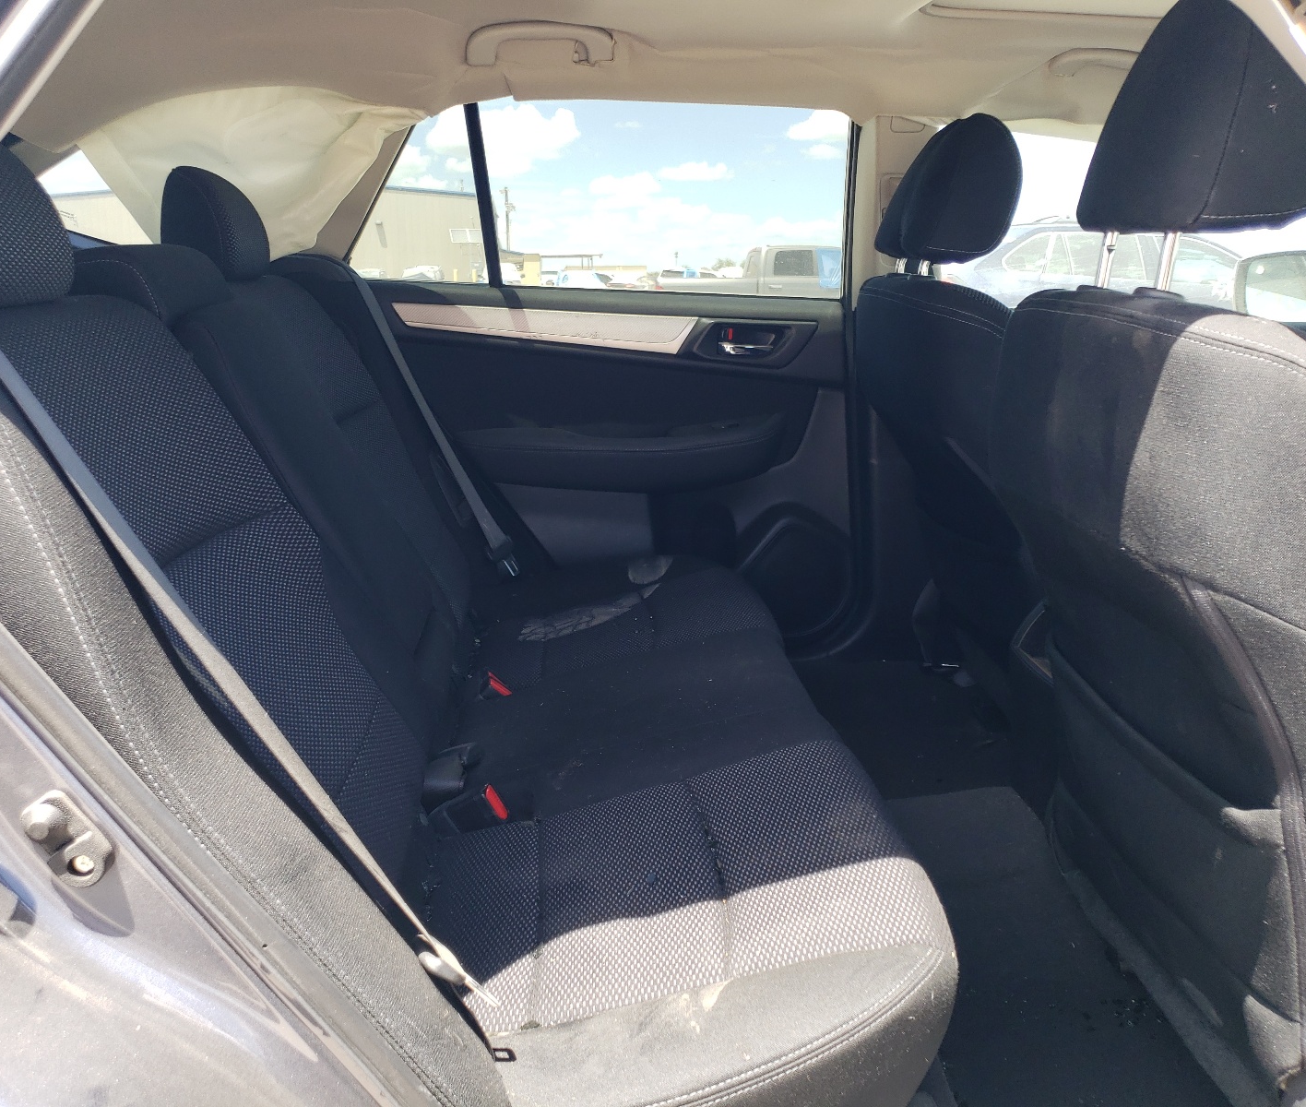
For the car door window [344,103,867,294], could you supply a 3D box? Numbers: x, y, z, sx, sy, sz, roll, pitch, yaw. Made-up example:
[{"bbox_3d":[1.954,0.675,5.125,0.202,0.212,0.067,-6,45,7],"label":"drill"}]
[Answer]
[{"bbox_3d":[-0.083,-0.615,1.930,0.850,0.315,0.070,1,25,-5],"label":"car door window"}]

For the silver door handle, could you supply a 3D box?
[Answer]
[{"bbox_3d":[0.174,-0.381,2.050,0.103,0.026,0.024,0,15,-5],"label":"silver door handle"}]

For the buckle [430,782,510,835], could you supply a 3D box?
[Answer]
[{"bbox_3d":[-0.213,0.297,1.290,0.078,0.042,0.028,-20,12,7],"label":"buckle"}]

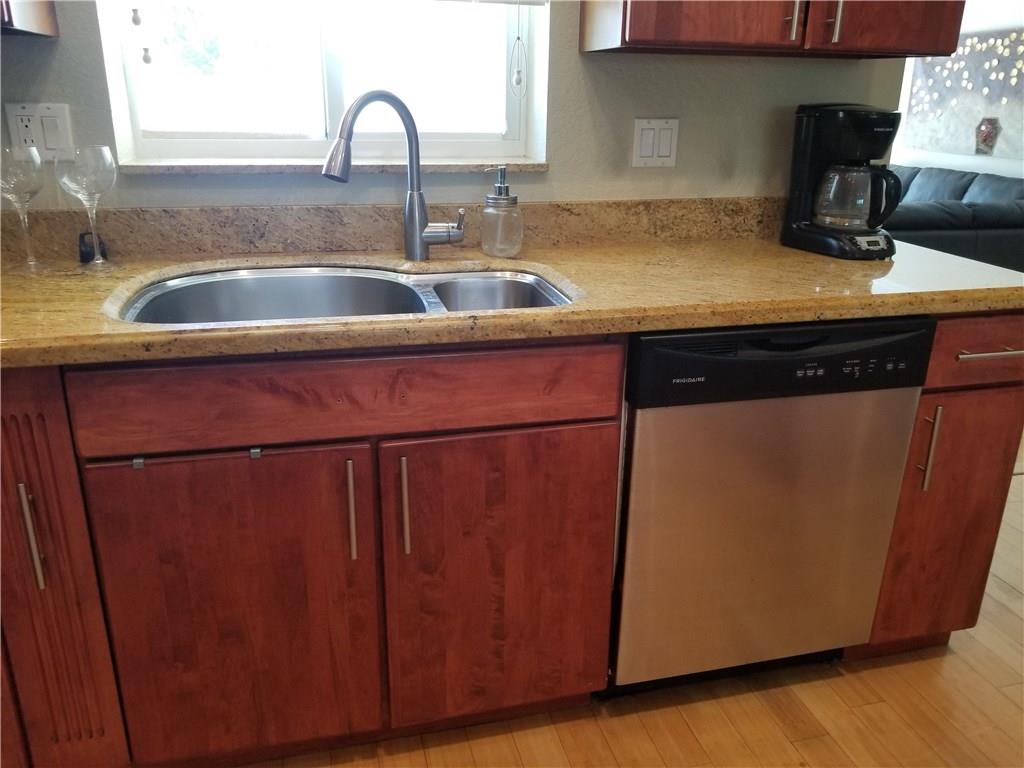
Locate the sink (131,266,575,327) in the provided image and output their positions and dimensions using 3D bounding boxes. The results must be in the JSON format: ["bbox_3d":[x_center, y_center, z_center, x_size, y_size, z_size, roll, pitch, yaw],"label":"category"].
[{"bbox_3d":[-0.309,-0.080,1.532,0.800,0.210,0.520,-4,20,-13],"label":"sink"}]

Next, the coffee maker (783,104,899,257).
[{"bbox_3d":[0.807,-0.477,1.813,0.186,0.335,0.242,-6,21,-19],"label":"coffee maker"}]

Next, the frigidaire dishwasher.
[{"bbox_3d":[0.443,0.168,1.810,0.600,0.805,0.600,-4,20,-13],"label":"frigidaire dishwasher"}]

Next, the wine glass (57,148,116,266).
[{"bbox_3d":[-0.856,-0.359,1.559,0.106,0.232,0.106,-4,20,-13],"label":"wine glass"}]

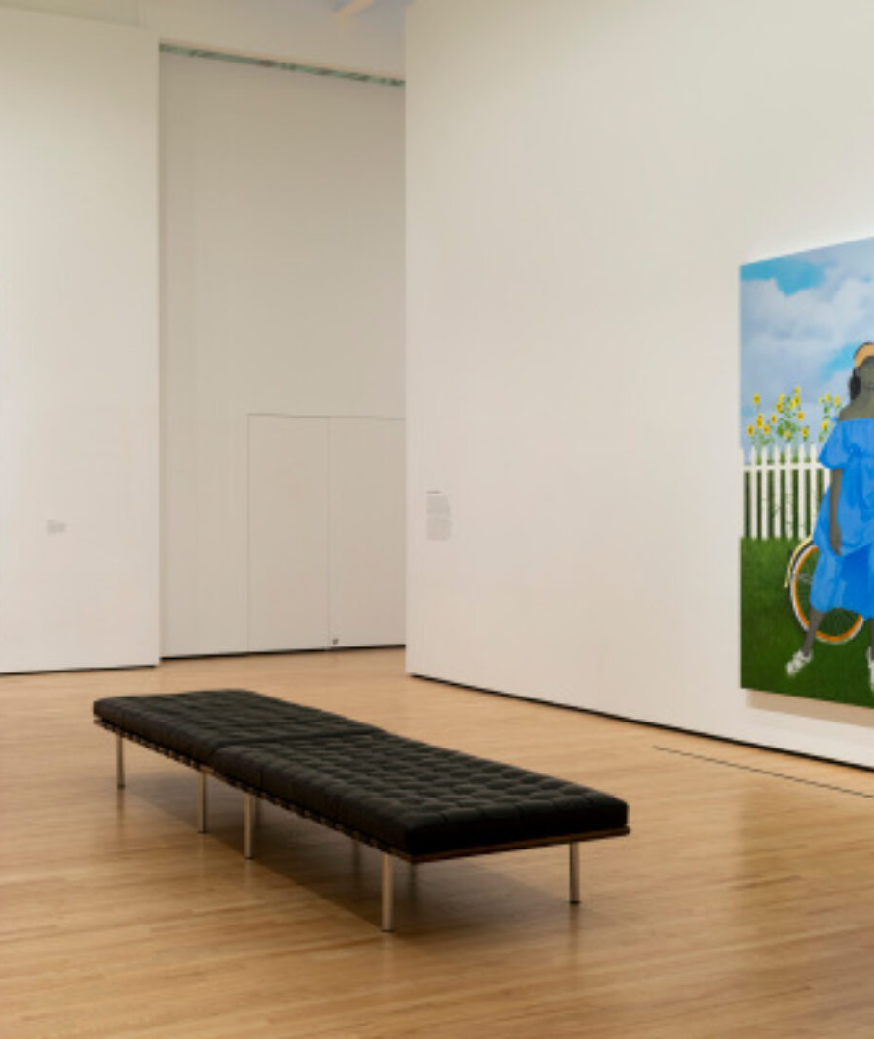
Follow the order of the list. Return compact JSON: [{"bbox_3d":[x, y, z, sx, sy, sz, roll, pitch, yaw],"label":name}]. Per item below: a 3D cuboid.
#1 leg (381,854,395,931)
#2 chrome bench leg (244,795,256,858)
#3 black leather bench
[{"bbox_3d":[-0.178,1.330,5.425,0.037,0.287,0.037,0,0,-29],"label":"leg"},{"bbox_3d":[-0.810,1.325,6.562,0.037,0.287,0.037,0,0,-29],"label":"chrome bench leg"},{"bbox_3d":[-0.595,1.238,7.013,0.905,0.455,3.773,0,0,-29],"label":"black leather bench"}]

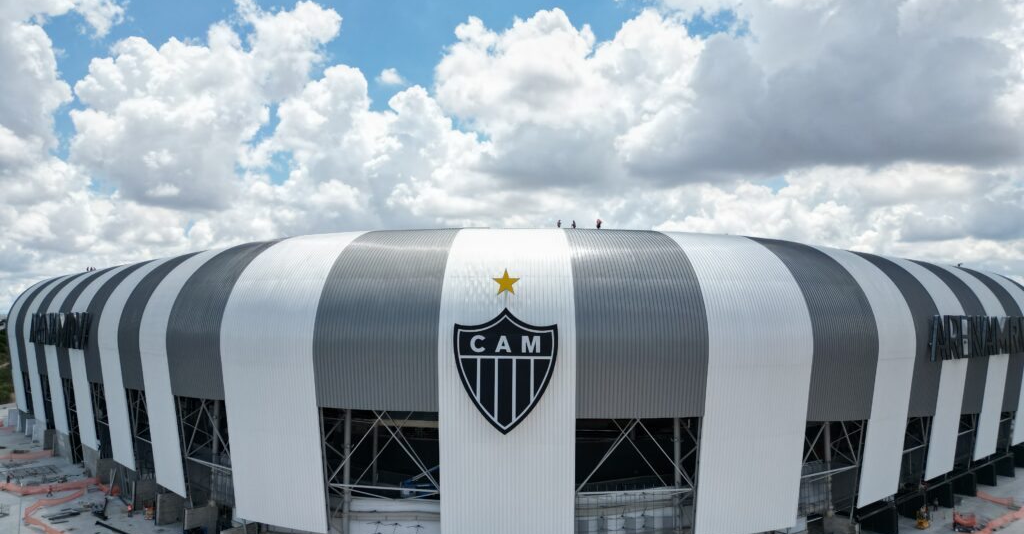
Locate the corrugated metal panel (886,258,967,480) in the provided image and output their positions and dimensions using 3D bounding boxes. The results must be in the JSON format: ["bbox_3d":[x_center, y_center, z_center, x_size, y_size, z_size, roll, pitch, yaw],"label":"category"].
[{"bbox_3d":[57.280,13.070,99.950,10.530,31.400,9.900,3,-5,-41],"label":"corrugated metal panel"}]

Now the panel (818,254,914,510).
[{"bbox_3d":[43.110,12.756,89.978,11.903,32.146,11.362,4,-5,-41],"label":"panel"}]

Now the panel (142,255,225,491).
[{"bbox_3d":[-41.240,12.510,91.600,9.900,31.400,10.890,4,-5,-43],"label":"panel"}]

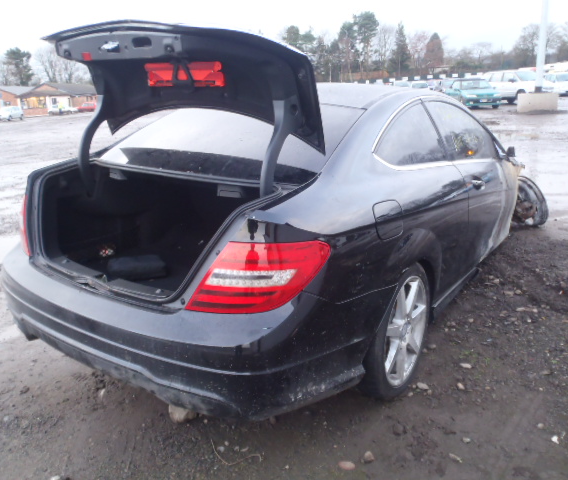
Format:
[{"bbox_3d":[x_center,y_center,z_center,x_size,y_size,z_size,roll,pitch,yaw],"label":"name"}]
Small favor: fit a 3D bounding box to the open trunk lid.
[{"bbox_3d":[-0.504,-0.514,2.091,1.310,0.680,0.570,10,19,34],"label":"open trunk lid"}]

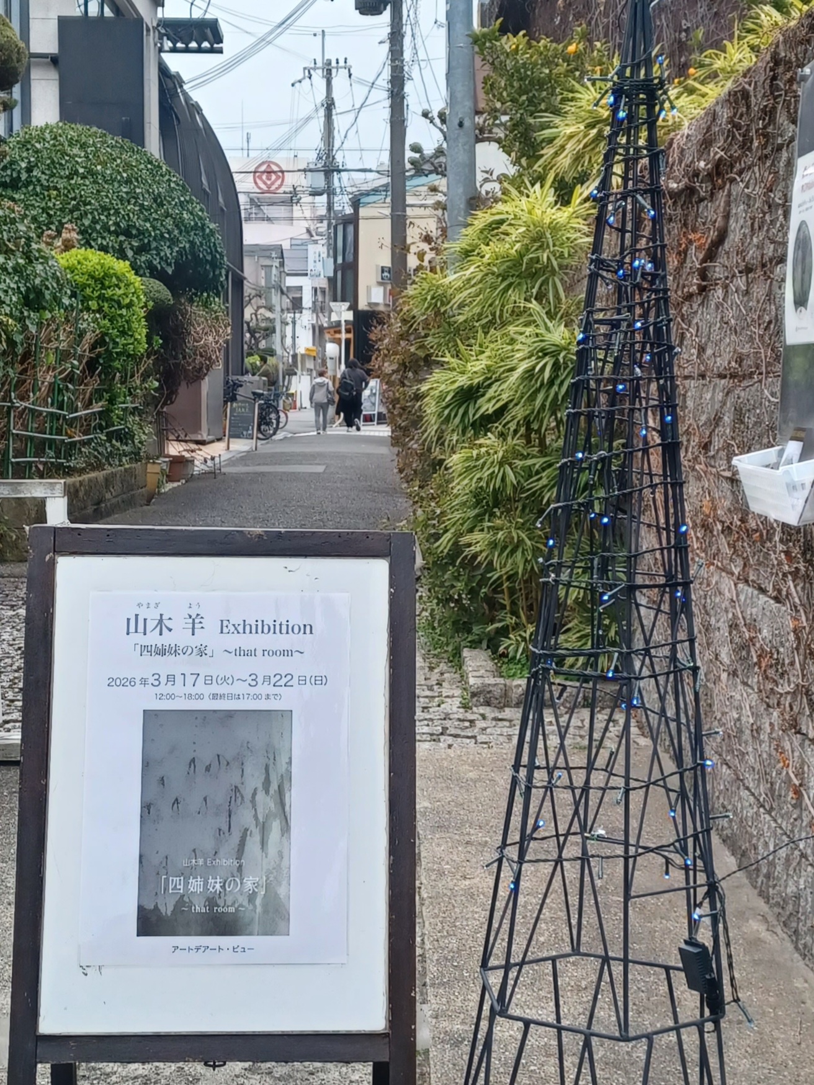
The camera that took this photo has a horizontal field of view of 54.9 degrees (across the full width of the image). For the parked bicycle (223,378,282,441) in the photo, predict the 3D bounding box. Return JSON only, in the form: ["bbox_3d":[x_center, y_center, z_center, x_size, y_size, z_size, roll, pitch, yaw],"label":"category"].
[{"bbox_3d":[-3.000,-2.450,14.400,1.720,1.100,0.570,3,5,31],"label":"parked bicycle"}]

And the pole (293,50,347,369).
[{"bbox_3d":[-2.790,-10.300,25.500,1.750,12.200,0.900,0,5,0],"label":"pole"}]

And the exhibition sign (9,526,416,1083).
[{"bbox_3d":[-0.310,0.505,1.280,0.630,1.060,0.360,0,5,-2],"label":"exhibition sign"}]

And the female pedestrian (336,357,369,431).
[{"bbox_3d":[-1.240,-3.320,17.600,0.600,1.650,0.480,0,5,-2],"label":"female pedestrian"}]

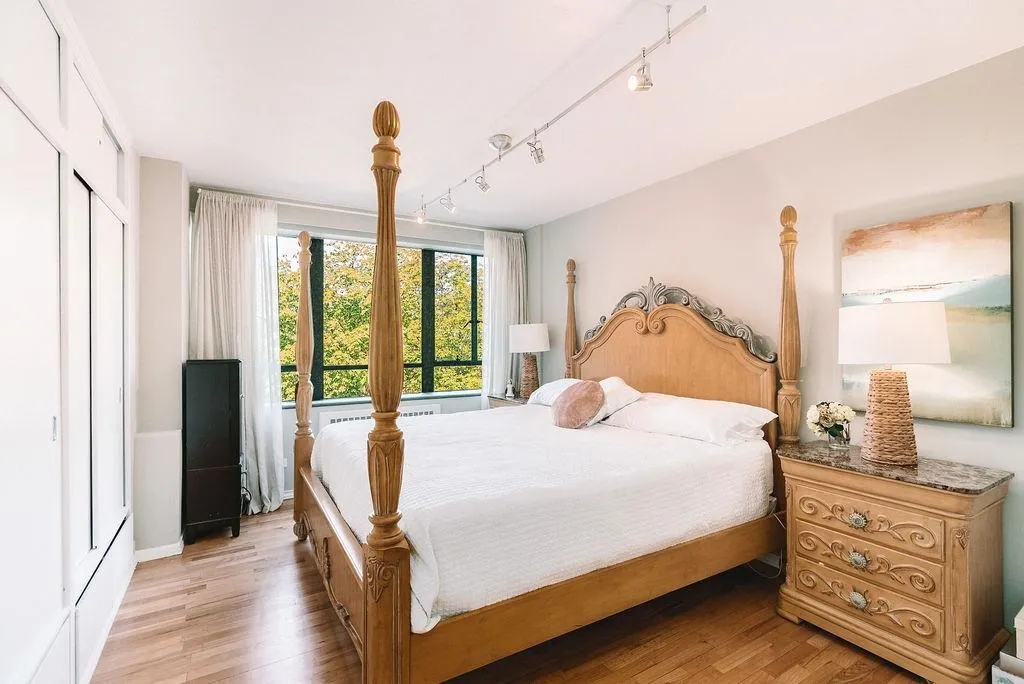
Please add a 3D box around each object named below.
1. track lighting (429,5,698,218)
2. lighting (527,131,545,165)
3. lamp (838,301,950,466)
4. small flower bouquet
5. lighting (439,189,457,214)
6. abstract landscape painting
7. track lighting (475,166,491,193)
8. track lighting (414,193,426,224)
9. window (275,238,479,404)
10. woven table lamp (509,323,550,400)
[{"bbox_3d":[-0.026,-1.072,2.598,0.140,0.240,2.600,0,0,-32],"label":"track lighting"},{"bbox_3d":[0.123,-1.017,2.380,0.085,0.165,0.100,0,0,41],"label":"lighting"},{"bbox_3d":[1.724,0.176,2.078,0.385,0.745,0.385,0,0,-32],"label":"lamp"},{"bbox_3d":[1.635,0.427,2.330,0.190,0.245,0.205,0,0,-32],"label":"small flower bouquet"},{"bbox_3d":[-0.462,-1.015,3.290,0.120,0.170,0.090,0,0,-21],"label":"lighting"},{"bbox_3d":[1.922,-0.112,2.153,0.038,0.925,0.610,0,0,-32],"label":"abstract landscape painting"},{"bbox_3d":[-0.185,-1.017,2.850,0.105,0.155,0.085,0,0,-24],"label":"track lighting"},{"bbox_3d":[-0.736,-1.065,3.660,0.100,0.210,0.110,0,0,0],"label":"track lighting"},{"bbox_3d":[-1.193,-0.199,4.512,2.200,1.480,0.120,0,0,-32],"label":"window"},{"bbox_3d":[0.177,0.177,4.470,0.385,0.745,0.385,0,0,0],"label":"woven table lamp"}]

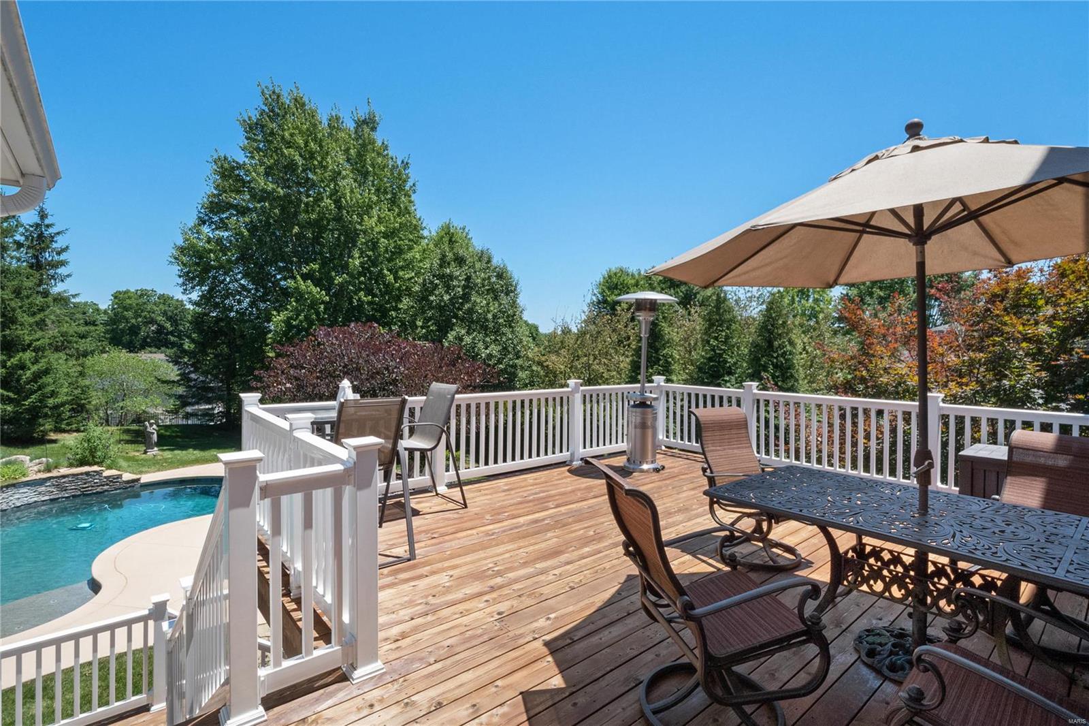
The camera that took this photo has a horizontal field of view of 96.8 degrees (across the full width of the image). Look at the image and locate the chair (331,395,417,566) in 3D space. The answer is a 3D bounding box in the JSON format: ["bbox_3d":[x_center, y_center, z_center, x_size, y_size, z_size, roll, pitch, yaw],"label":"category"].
[{"bbox_3d":[-1.378,0.815,3.617,0.580,1.170,0.810,-1,1,-34],"label":"chair"}]

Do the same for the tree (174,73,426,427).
[{"bbox_3d":[-11.940,-5.370,23.500,10.900,16.500,10.500,0,1,-27],"label":"tree"}]

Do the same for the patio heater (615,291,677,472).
[{"bbox_3d":[1.297,0.229,6.200,0.800,2.250,0.800,1,1,29],"label":"patio heater"}]

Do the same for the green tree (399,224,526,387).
[{"bbox_3d":[-3.760,-1.570,21.500,6.000,9.400,5.900,0,1,-10],"label":"green tree"}]

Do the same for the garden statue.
[{"bbox_3d":[-13.990,2.645,17.200,0.450,1.210,0.420,0,1,-19],"label":"garden statue"}]

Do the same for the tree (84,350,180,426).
[{"bbox_3d":[-19.850,1.210,23.300,3.600,3.650,3.600,-1,2,-40],"label":"tree"}]

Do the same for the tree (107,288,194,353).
[{"bbox_3d":[-45.000,-1.900,55.000,8.200,13.000,8.200,-1,2,-39],"label":"tree"}]

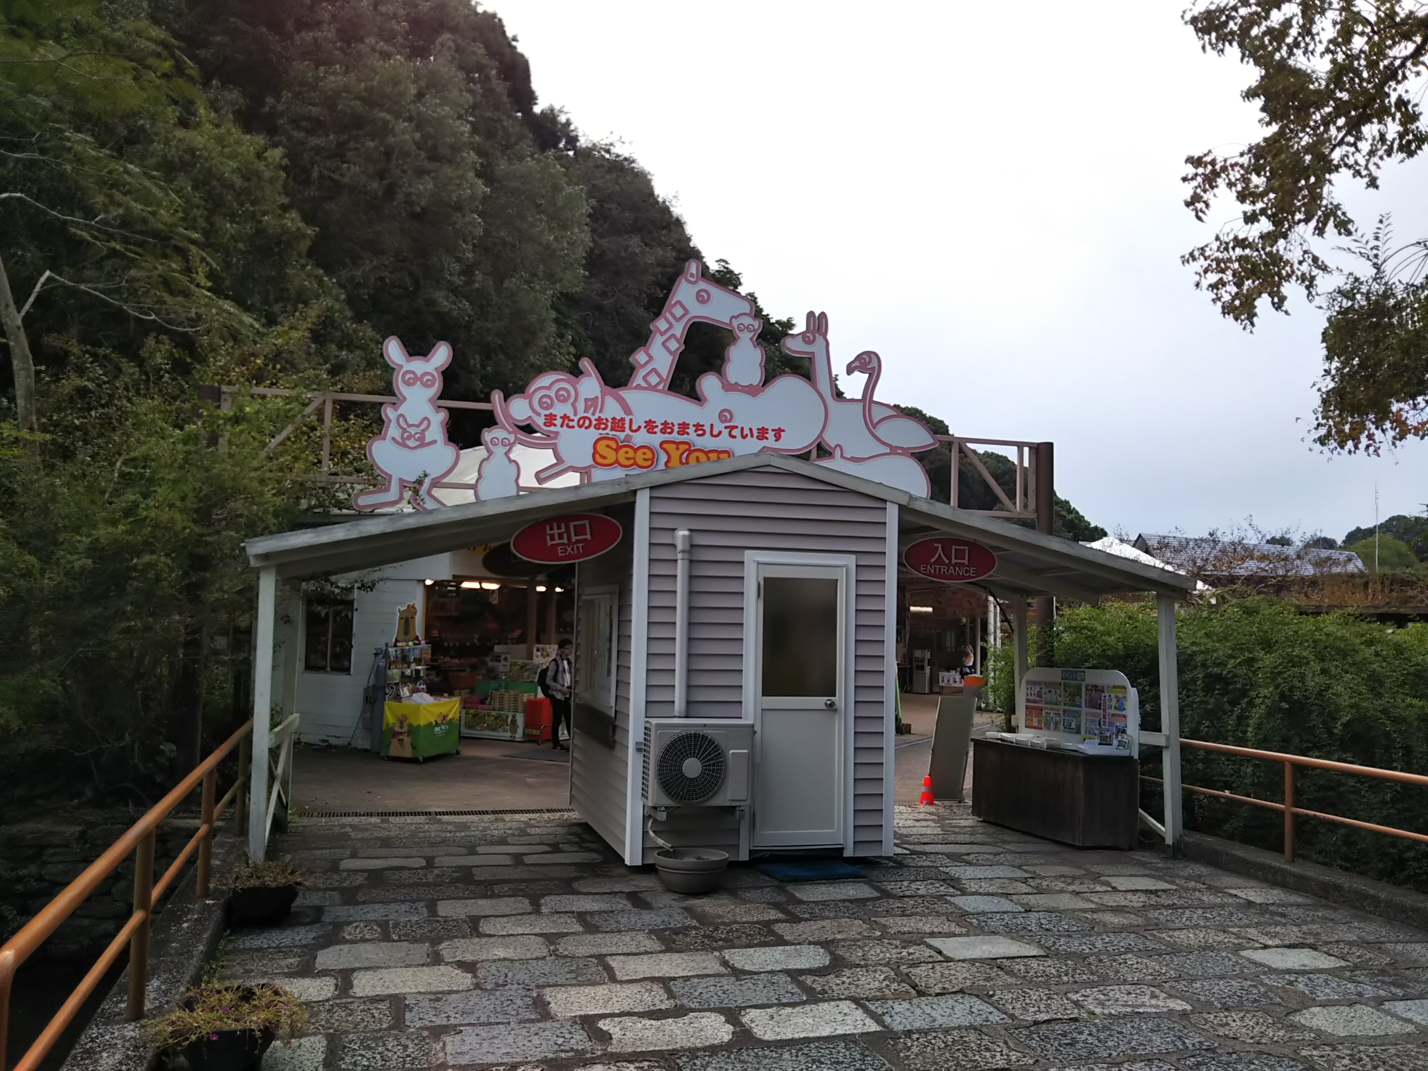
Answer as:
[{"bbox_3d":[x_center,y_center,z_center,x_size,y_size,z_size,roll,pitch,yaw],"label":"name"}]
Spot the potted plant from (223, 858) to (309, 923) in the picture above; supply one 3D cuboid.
[{"bbox_3d":[-2.450,1.926,6.754,0.430,0.310,0.460,2,-4,-15],"label":"potted plant"}]

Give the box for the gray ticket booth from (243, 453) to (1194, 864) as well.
[{"bbox_3d":[0.025,0.910,9.584,6.732,2.815,2.754,2,-4,-15],"label":"gray ticket booth"}]

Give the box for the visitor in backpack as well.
[{"bbox_3d":[-2.125,2.183,16.900,0.480,1.539,0.460,-1,-5,33],"label":"visitor in backpack"}]

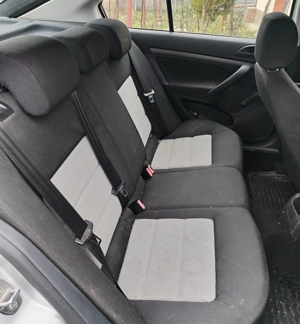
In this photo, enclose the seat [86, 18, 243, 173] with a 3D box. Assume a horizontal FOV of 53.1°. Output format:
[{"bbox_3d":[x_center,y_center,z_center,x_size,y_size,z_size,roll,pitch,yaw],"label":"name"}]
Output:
[{"bbox_3d":[0.127,-0.333,1.569,0.755,0.790,0.540,5,33,8],"label":"seat"}]

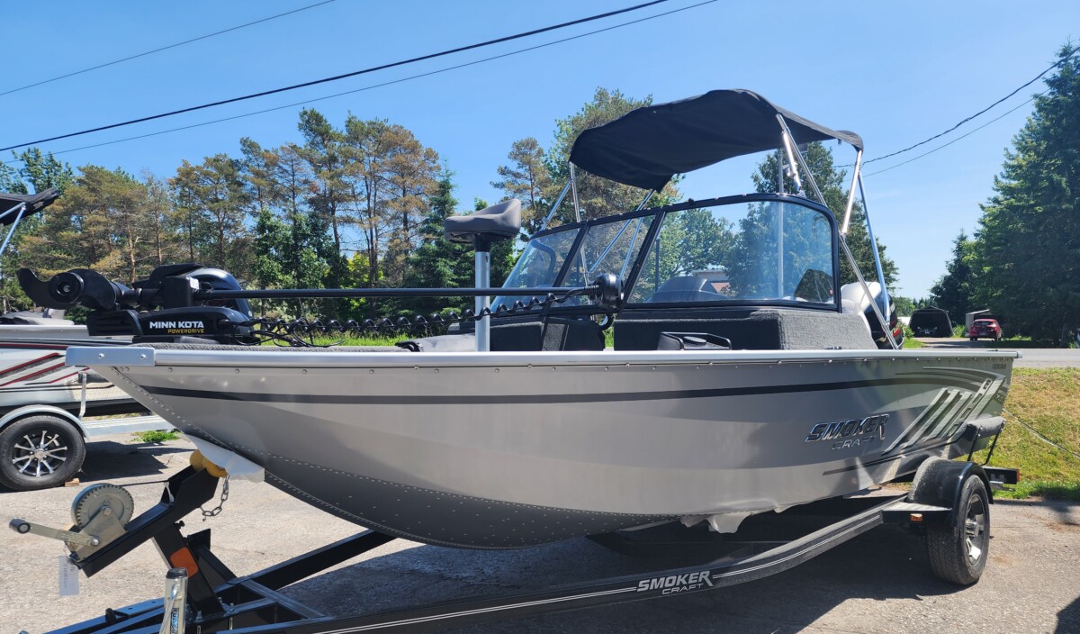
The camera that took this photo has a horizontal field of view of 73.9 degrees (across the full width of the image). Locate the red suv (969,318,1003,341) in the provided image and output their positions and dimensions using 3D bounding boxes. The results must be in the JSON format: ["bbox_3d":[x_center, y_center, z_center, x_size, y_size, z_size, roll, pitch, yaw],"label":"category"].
[{"bbox_3d":[35.000,1.010,56.300,1.840,1.660,4.500,0,0,38],"label":"red suv"}]

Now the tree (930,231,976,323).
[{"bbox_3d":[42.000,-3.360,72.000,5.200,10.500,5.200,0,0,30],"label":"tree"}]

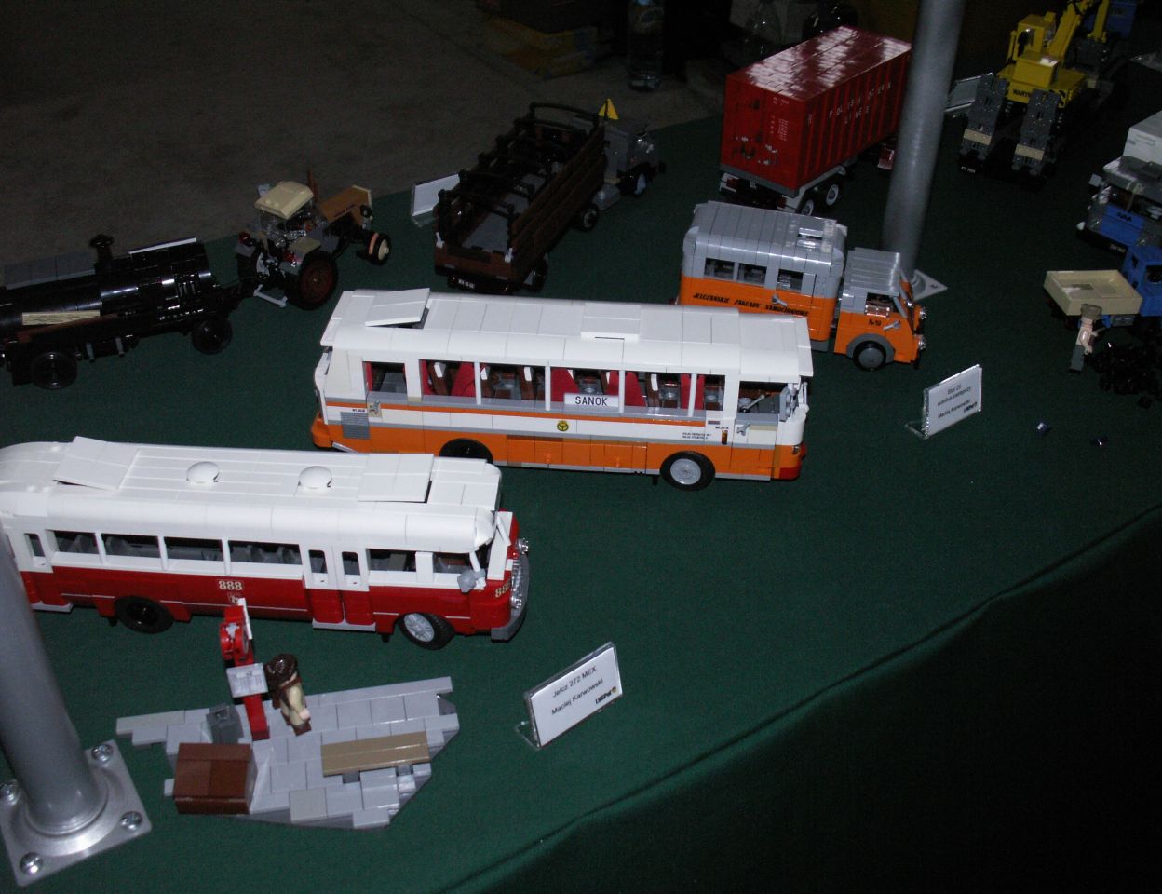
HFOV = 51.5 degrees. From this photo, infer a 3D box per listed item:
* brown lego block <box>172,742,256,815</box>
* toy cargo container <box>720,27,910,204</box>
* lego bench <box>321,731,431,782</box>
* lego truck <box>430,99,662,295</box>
[{"bbox_3d":[-0.159,0.143,0.522,0.032,0.020,0.024,0,37,-3],"label":"brown lego block"},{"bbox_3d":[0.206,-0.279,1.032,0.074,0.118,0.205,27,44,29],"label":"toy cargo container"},{"bbox_3d":[-0.092,0.138,0.541,0.048,0.009,0.016,-6,38,-11],"label":"lego bench"},{"bbox_3d":[-0.020,-0.207,0.945,0.083,0.090,0.273,16,39,17],"label":"lego truck"}]

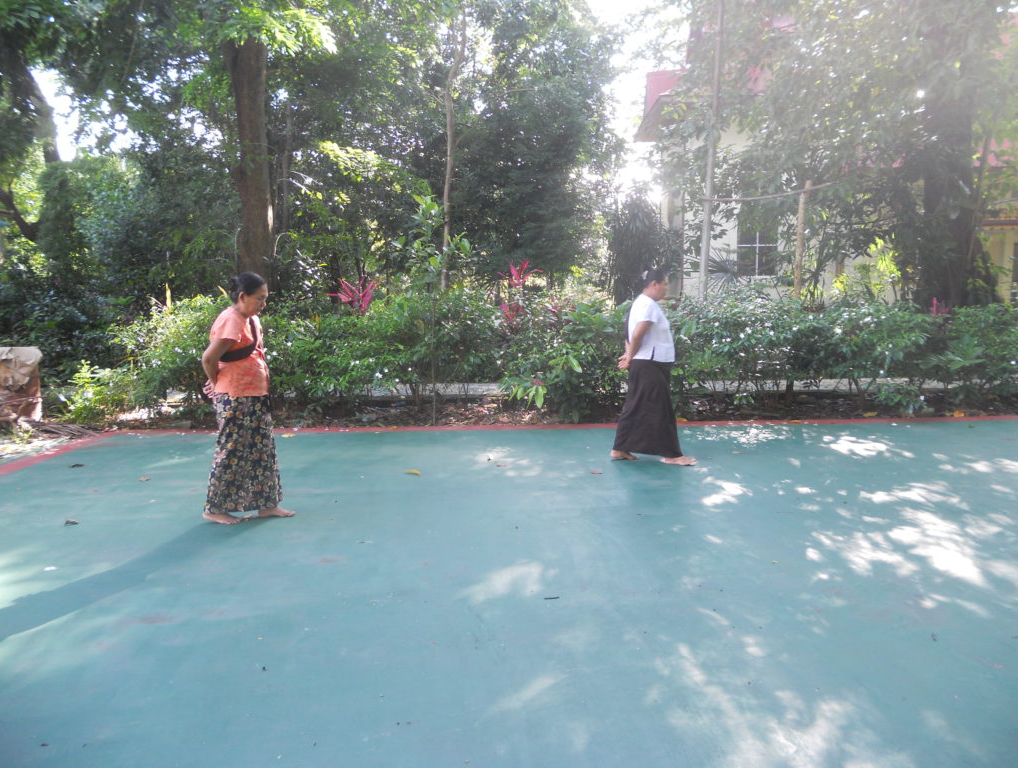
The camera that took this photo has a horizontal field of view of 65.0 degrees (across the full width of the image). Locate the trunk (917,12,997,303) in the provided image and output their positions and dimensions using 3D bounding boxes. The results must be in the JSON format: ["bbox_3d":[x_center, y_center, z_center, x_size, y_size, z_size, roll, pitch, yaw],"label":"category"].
[{"bbox_3d":[6.934,-3.221,12.376,0.991,4.840,0.800,-1,9,-2],"label":"trunk"}]

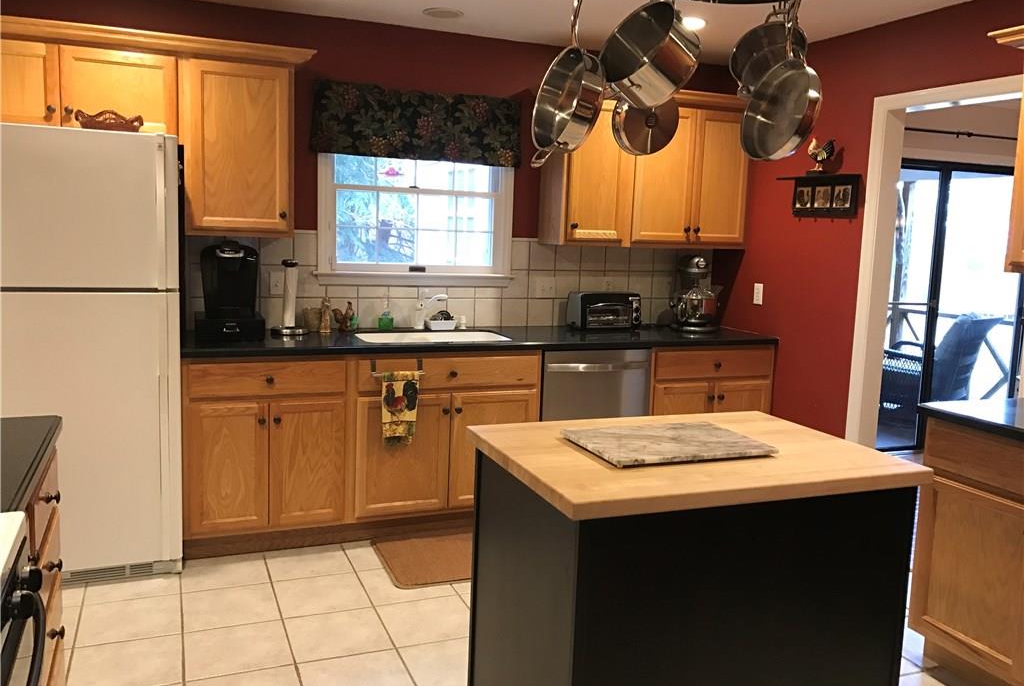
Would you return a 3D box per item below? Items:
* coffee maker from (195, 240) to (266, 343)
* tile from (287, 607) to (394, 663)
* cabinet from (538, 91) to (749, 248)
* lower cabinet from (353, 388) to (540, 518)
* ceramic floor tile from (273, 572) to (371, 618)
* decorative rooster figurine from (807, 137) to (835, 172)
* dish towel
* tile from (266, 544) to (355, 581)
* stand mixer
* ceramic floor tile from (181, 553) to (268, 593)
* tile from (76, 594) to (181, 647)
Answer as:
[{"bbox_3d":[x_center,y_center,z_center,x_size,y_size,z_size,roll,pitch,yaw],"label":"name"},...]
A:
[{"bbox_3d":[-1.260,-0.239,3.685,0.290,0.427,0.340,-1,8,-22],"label":"coffee maker"},{"bbox_3d":[-0.616,1.032,2.930,0.330,0.010,0.330,-1,8,-23],"label":"tile"},{"bbox_3d":[0.749,-0.935,4.523,1.153,0.816,0.332,-1,8,-22],"label":"cabinet"},{"bbox_3d":[-0.397,0.461,4.104,0.911,0.614,0.614,-1,8,-22],"label":"lower cabinet"},{"bbox_3d":[-0.745,0.988,3.237,0.330,0.010,0.330,-1,8,-23],"label":"ceramic floor tile"},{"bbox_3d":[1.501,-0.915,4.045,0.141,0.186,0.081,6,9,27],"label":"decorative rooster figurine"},{"bbox_3d":[-0.491,0.292,3.645,0.162,0.339,0.035,-1,8,-22],"label":"dish towel"},{"bbox_3d":[-0.881,0.949,3.575,0.332,0.010,0.332,-1,8,-22],"label":"tile"},{"bbox_3d":[1.029,-0.285,4.710,0.267,0.413,0.337,1,8,-6],"label":"stand mixer"},{"bbox_3d":[-1.194,0.955,3.446,0.332,0.010,0.332,-1,8,-22],"label":"ceramic floor tile"},{"bbox_3d":[-1.365,0.999,2.978,0.330,0.010,0.330,-1,8,-23],"label":"tile"}]

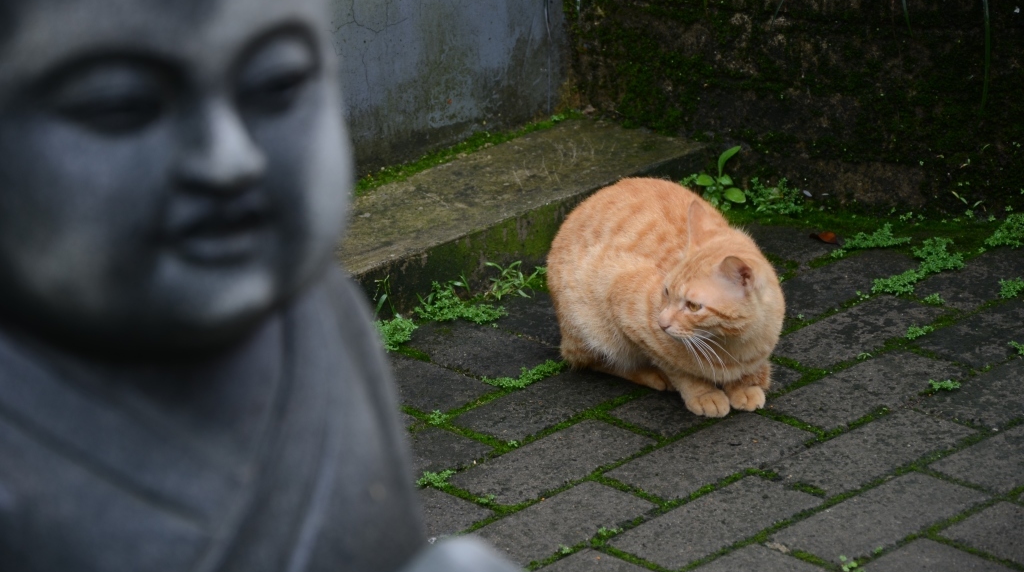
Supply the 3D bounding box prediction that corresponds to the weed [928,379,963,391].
[{"bbox_3d":[0.439,0.101,4.227,0.033,0.006,0.012,-4,22,0],"label":"weed"}]

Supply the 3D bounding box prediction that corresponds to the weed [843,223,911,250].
[{"bbox_3d":[0.402,-0.055,4.601,0.072,0.014,0.030,-4,22,0],"label":"weed"}]

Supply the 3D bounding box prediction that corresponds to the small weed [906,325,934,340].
[{"bbox_3d":[0.425,0.049,4.355,0.030,0.008,0.014,-4,22,0],"label":"small weed"}]

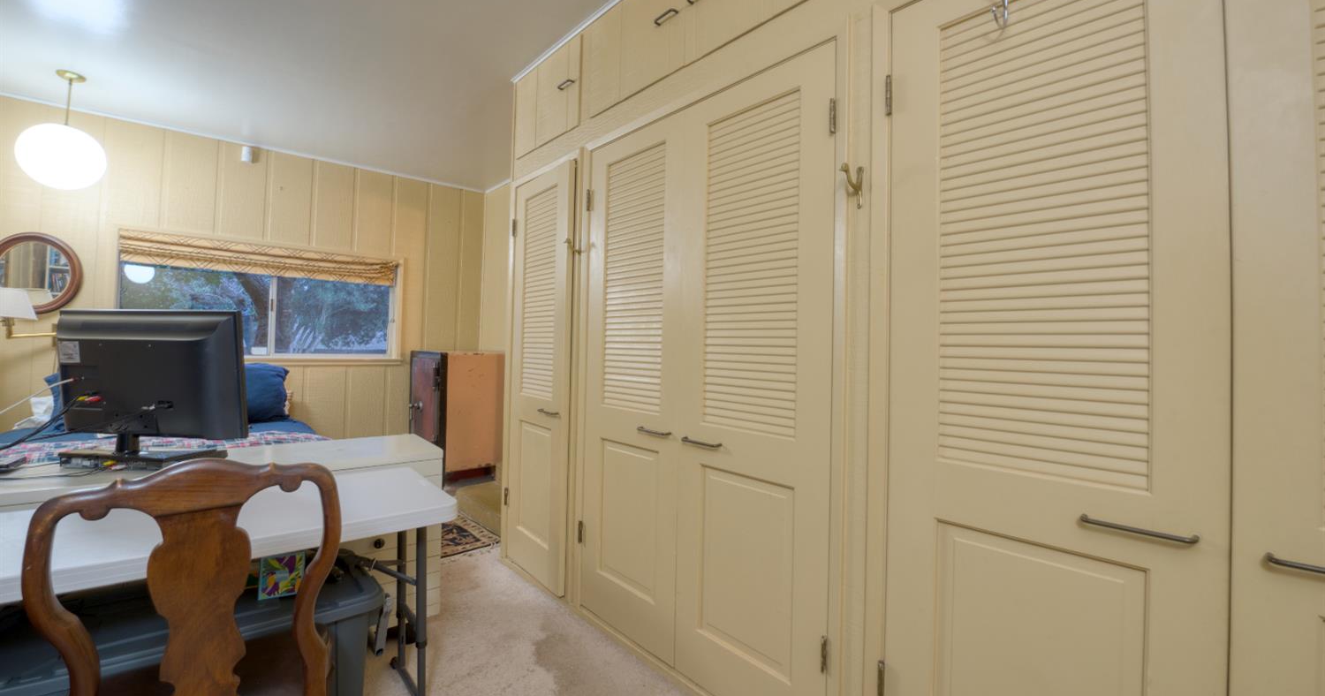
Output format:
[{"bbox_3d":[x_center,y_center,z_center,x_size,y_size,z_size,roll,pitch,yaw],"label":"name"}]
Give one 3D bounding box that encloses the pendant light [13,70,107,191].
[{"bbox_3d":[-3.251,-1.178,2.803,0.336,0.625,0.336,1,0,-43],"label":"pendant light"}]

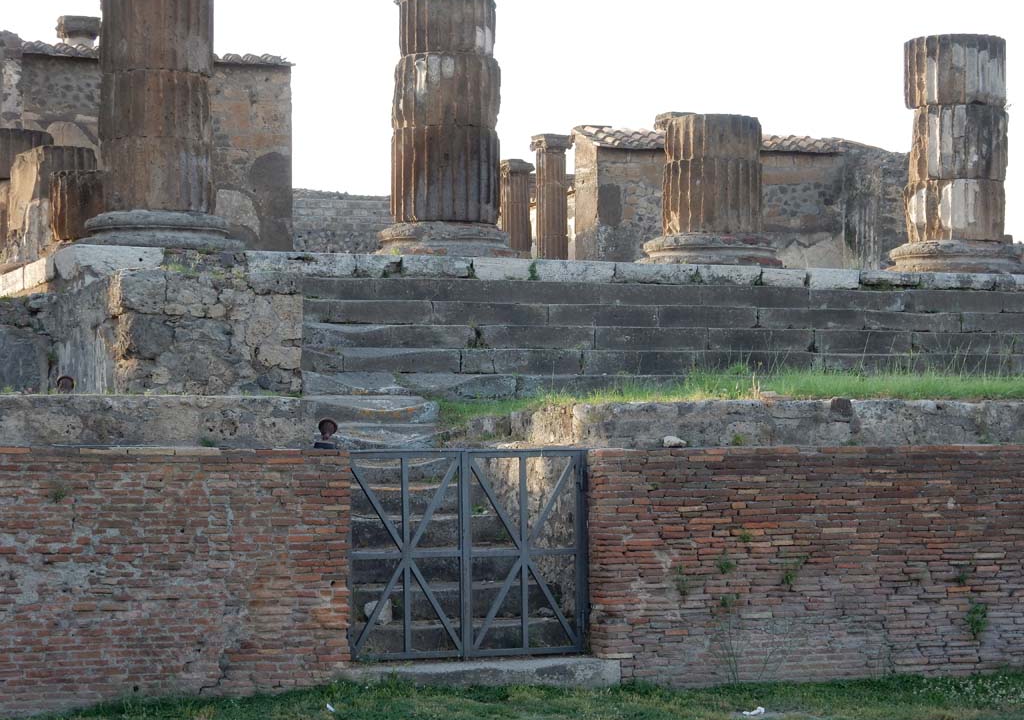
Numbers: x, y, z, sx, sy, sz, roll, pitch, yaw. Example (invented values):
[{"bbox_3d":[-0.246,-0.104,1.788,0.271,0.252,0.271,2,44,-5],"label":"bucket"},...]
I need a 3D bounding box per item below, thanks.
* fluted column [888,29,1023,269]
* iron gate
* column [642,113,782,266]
[{"bbox_3d":[4.750,-2.163,26.603,1.470,2.524,1.470,0,-1,-20],"label":"fluted column"},{"bbox_3d":[-0.320,1.375,17.593,1.696,1.461,0.060,0,-1,-19],"label":"iron gate"},{"bbox_3d":[2.054,-1.702,25.608,1.470,1.557,1.470,0,-1,0],"label":"column"}]

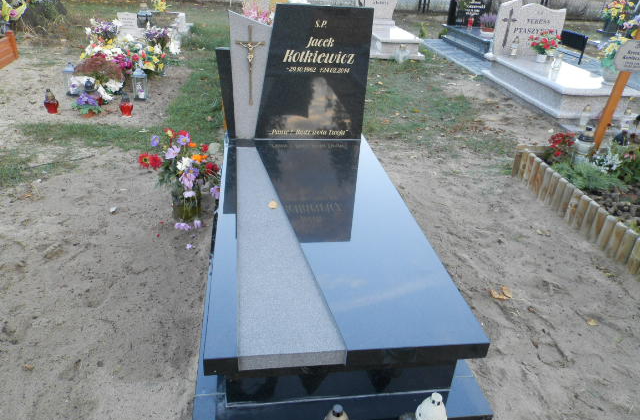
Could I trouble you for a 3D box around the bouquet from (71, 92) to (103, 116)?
[{"bbox_3d":[-2.028,-0.934,4.012,0.240,0.205,0.210,-10,32,-25],"label":"bouquet"}]

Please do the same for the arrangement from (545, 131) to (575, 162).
[{"bbox_3d":[1.857,-0.502,3.573,0.210,0.216,0.200,19,32,24],"label":"arrangement"}]

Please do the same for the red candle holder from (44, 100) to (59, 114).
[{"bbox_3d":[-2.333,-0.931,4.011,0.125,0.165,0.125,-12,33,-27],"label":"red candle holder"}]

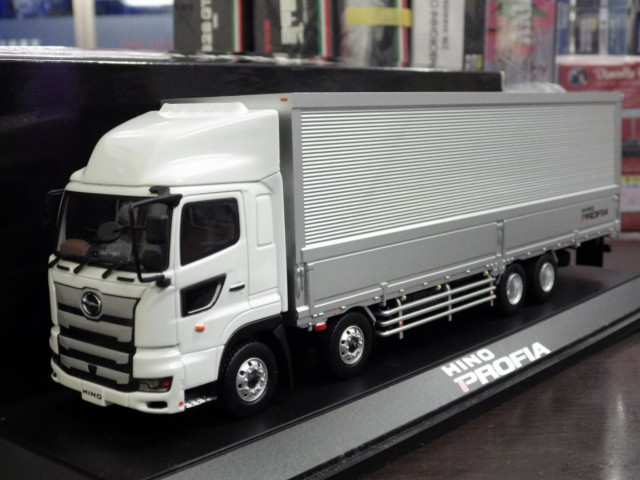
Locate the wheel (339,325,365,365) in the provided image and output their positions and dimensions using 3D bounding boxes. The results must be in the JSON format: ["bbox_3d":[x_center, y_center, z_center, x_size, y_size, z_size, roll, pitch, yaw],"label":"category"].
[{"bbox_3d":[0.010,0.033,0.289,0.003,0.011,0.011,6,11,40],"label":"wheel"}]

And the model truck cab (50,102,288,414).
[{"bbox_3d":[-0.046,0.003,0.258,0.056,0.078,0.047,6,11,40],"label":"model truck cab"}]

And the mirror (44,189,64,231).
[{"bbox_3d":[-0.077,-0.009,0.267,0.004,0.011,0.003,6,11,40],"label":"mirror"}]

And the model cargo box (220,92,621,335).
[{"bbox_3d":[0.046,-0.024,0.365,0.056,0.066,0.231,6,11,40],"label":"model cargo box"}]

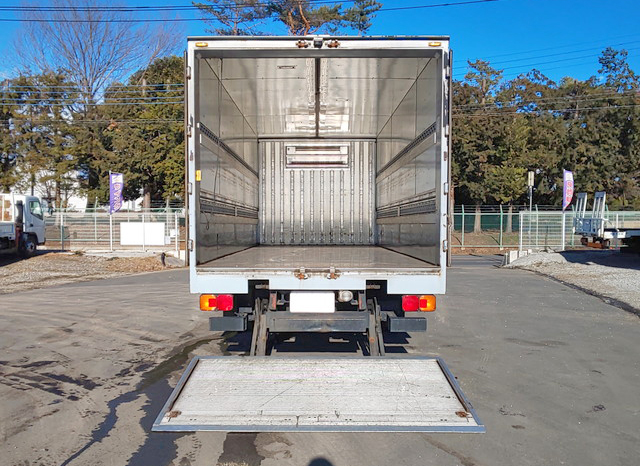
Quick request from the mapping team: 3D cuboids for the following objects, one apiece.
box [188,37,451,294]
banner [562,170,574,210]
[{"bbox_3d":[-0.040,-0.670,5.210,2.350,2.350,3.700,0,2,-1],"label":"box"},{"bbox_3d":[11.100,-1.930,16.500,0.520,1.800,0.120,0,2,-12],"label":"banner"}]

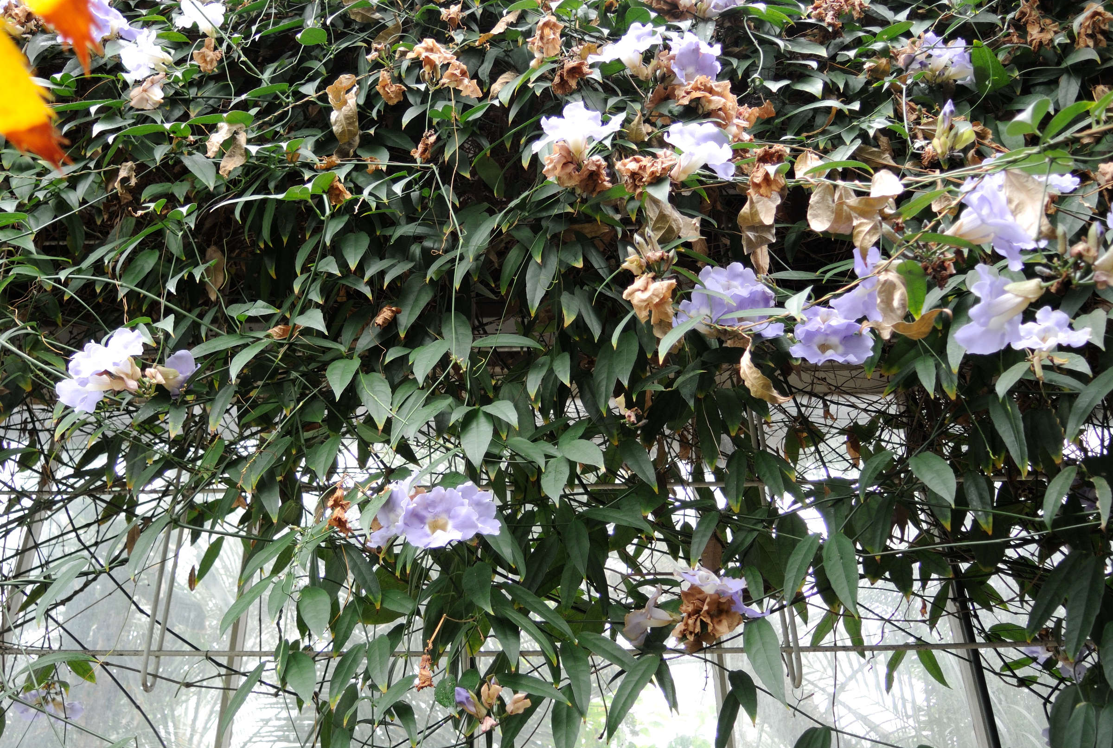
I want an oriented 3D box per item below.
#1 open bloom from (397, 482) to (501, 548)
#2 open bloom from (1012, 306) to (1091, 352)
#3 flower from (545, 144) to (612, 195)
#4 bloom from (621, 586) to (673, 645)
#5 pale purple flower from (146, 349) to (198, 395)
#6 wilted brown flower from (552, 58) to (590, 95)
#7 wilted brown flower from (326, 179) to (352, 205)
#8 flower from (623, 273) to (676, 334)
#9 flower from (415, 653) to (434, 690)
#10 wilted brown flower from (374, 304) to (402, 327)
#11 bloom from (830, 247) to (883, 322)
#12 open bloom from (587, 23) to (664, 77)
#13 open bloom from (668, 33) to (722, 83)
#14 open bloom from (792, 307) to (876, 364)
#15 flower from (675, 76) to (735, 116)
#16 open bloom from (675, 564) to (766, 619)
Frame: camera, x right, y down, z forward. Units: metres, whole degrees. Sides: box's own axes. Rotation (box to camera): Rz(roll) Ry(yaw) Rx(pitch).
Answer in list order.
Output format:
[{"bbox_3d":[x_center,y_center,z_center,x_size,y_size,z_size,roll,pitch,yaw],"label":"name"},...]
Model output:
[{"bbox_3d":[-0.128,0.168,1.071,0.117,0.067,0.054,-2,-32,-1],"label":"open bloom"},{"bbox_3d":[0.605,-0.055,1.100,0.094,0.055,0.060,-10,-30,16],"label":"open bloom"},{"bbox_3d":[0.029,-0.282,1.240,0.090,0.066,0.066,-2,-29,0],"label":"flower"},{"bbox_3d":[0.102,0.262,0.970,0.058,0.064,0.058,-12,-33,18],"label":"bloom"},{"bbox_3d":[-0.500,-0.001,1.170,0.060,0.060,0.055,0,-28,-30],"label":"pale purple flower"},{"bbox_3d":[0.021,-0.413,1.248,0.050,0.041,0.038,-2,-32,-1],"label":"wilted brown flower"},{"bbox_3d":[-0.364,-0.303,1.500,0.041,0.042,0.037,-2,-29,0],"label":"wilted brown flower"},{"bbox_3d":[0.114,-0.085,1.100,0.065,0.072,0.055,-1,-29,0],"label":"flower"},{"bbox_3d":[-0.142,0.321,0.970,0.021,0.038,0.020,3,-32,-7],"label":"flower"},{"bbox_3d":[-0.271,-0.093,1.450,0.043,0.033,0.035,-2,-29,0],"label":"wilted brown flower"},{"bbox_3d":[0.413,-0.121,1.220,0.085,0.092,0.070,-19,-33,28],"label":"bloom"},{"bbox_3d":[0.078,-0.360,1.000,0.082,0.062,0.052,-18,-74,25],"label":"open bloom"},{"bbox_3d":[0.195,-0.445,1.269,0.073,0.057,0.052,0,-32,-3],"label":"open bloom"},{"bbox_3d":[0.286,-0.039,0.940,0.086,0.063,0.055,-4,-30,4],"label":"open bloom"},{"bbox_3d":[0.203,-0.380,1.227,0.079,0.044,0.046,1,-32,-6],"label":"flower"},{"bbox_3d":[0.197,0.259,1.071,0.100,0.052,0.060,-6,-32,6],"label":"open bloom"}]

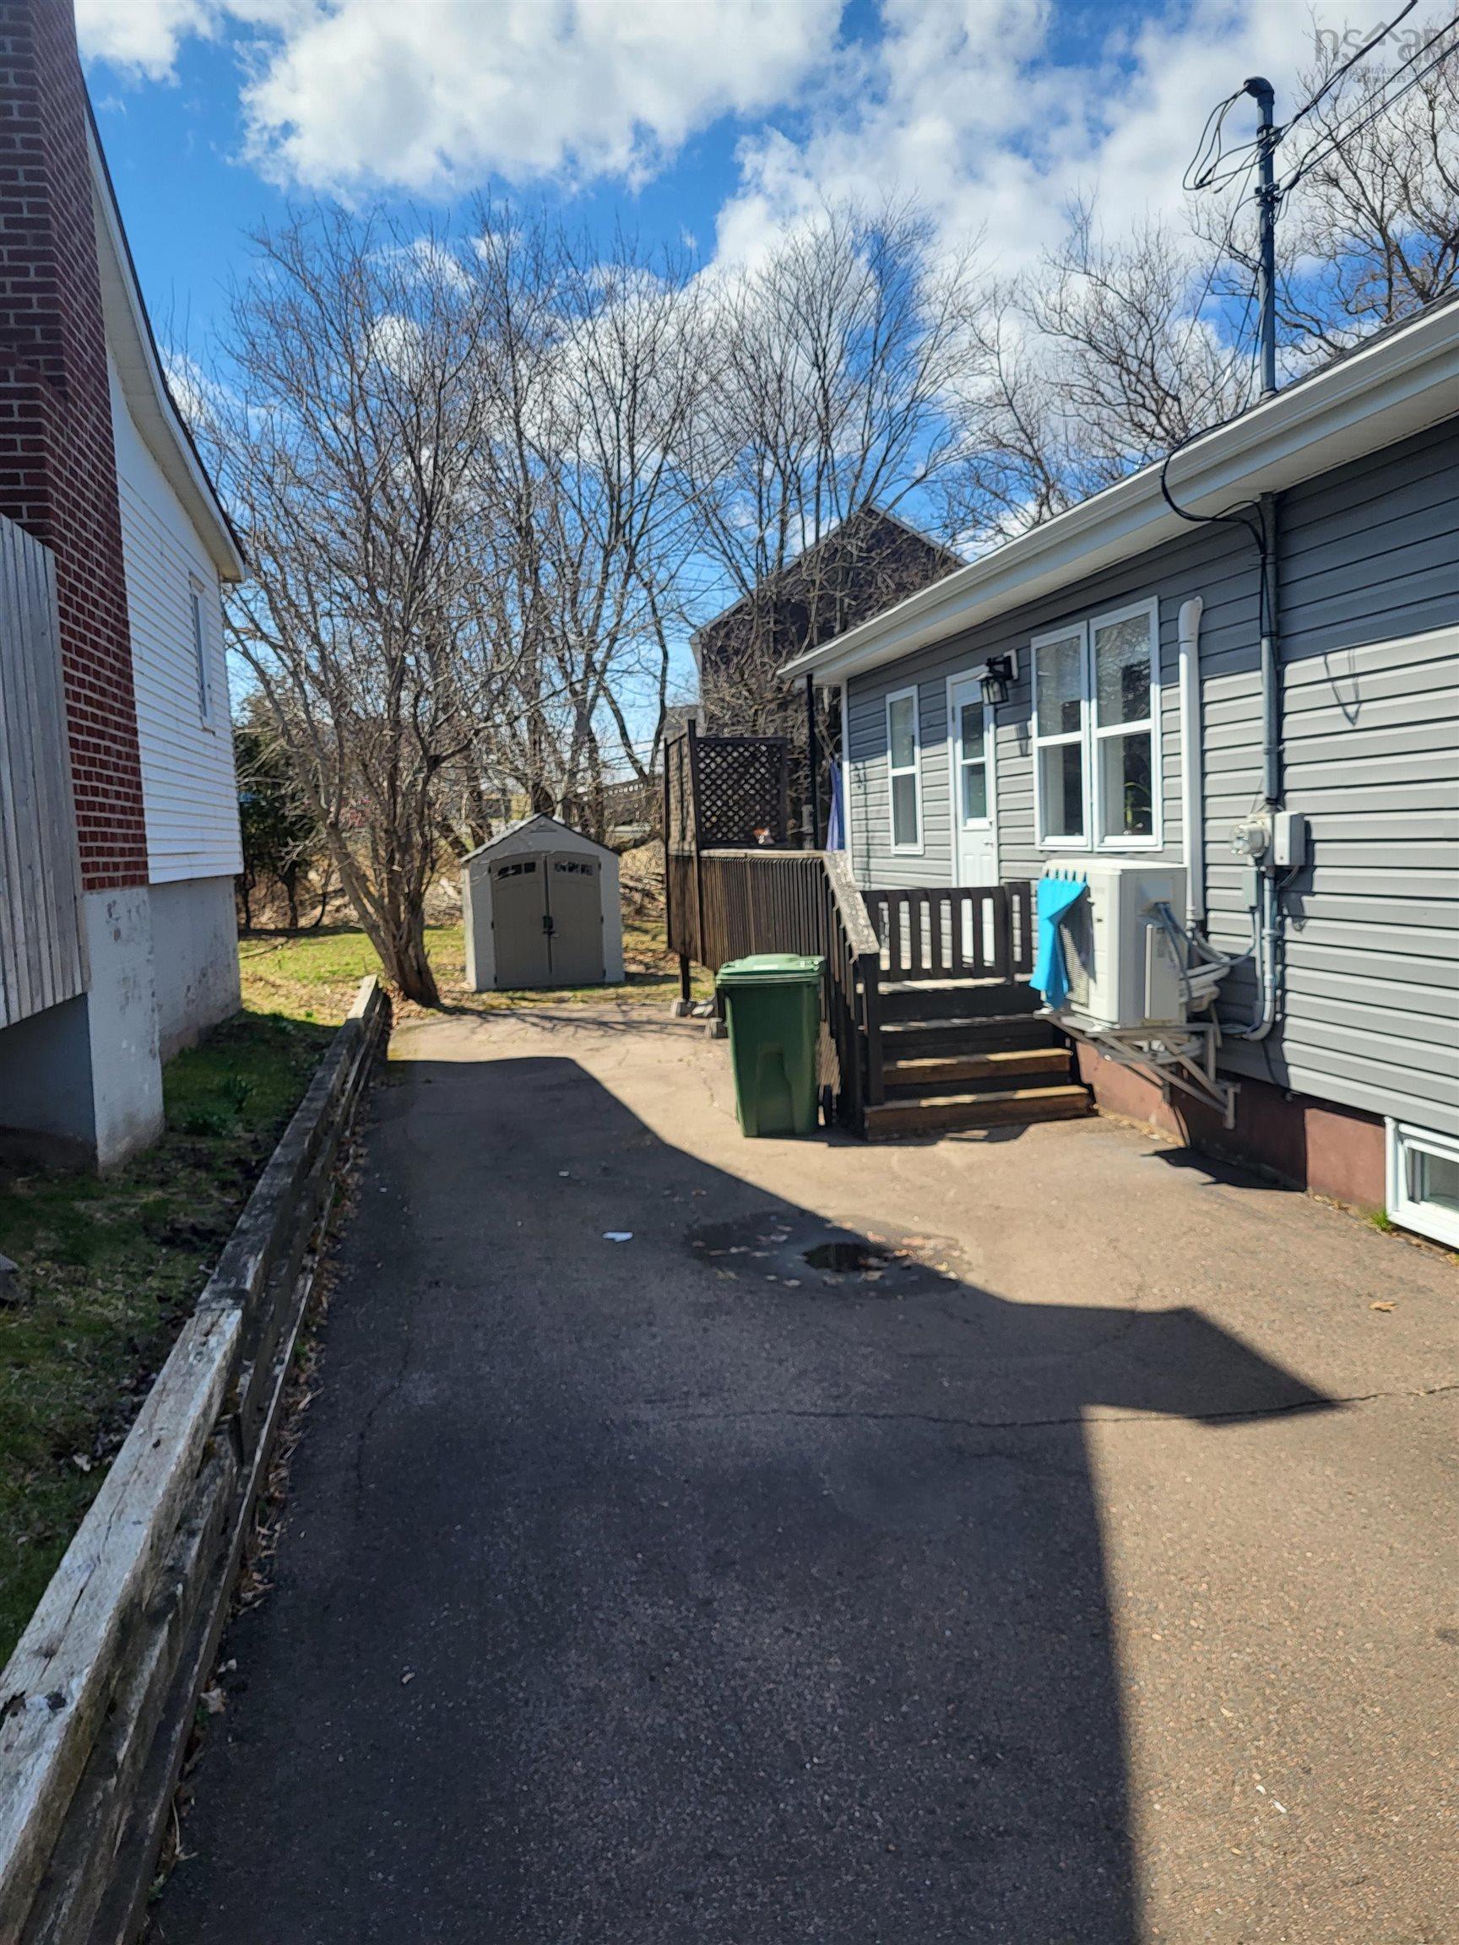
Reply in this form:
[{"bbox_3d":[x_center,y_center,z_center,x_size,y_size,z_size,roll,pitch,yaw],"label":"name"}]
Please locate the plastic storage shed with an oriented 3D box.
[{"bbox_3d":[-2.723,-1.067,20.895,2.160,2.400,1.600,-4,6,-15],"label":"plastic storage shed"}]

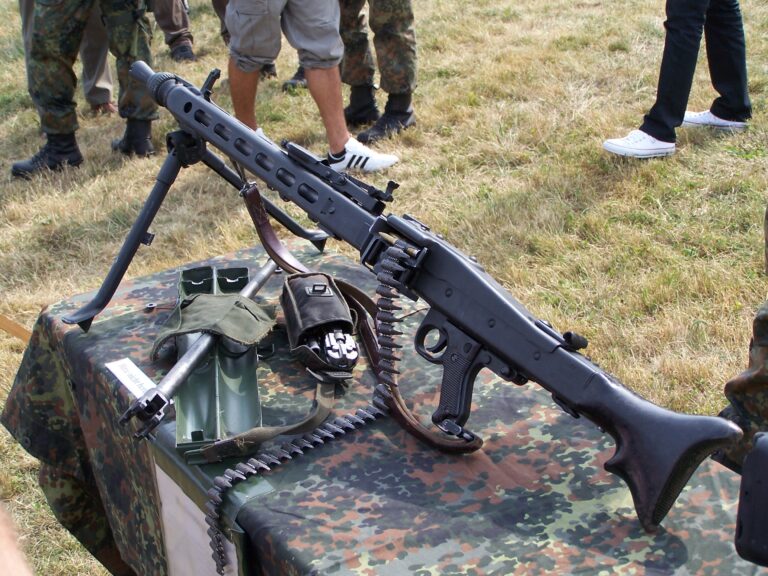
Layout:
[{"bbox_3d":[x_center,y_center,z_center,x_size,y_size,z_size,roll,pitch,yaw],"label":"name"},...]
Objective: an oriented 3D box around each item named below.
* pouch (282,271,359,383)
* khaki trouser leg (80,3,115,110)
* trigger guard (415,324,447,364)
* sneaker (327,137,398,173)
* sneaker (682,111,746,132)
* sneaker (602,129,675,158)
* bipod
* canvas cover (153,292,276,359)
[{"bbox_3d":[-0.096,0.049,2.232,0.110,0.075,0.220,-2,23,-6],"label":"pouch"},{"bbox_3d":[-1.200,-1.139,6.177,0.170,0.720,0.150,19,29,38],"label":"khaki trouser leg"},{"bbox_3d":[0.063,0.077,1.998,0.017,0.048,0.055,-5,32,-45],"label":"trigger guard"},{"bbox_3d":[-0.077,-0.511,5.601,0.280,0.115,0.100,-3,23,-9],"label":"sneaker"},{"bbox_3d":[1.357,-0.708,6.131,0.283,0.100,0.100,3,22,5],"label":"sneaker"},{"bbox_3d":[1.001,-0.577,5.805,0.280,0.100,0.100,4,23,7],"label":"sneaker"},{"bbox_3d":[-0.288,-0.124,2.383,0.530,0.275,0.100,-18,29,-38],"label":"bipod"},{"bbox_3d":[-0.249,0.060,2.172,0.185,0.085,0.150,-2,23,-6],"label":"canvas cover"}]

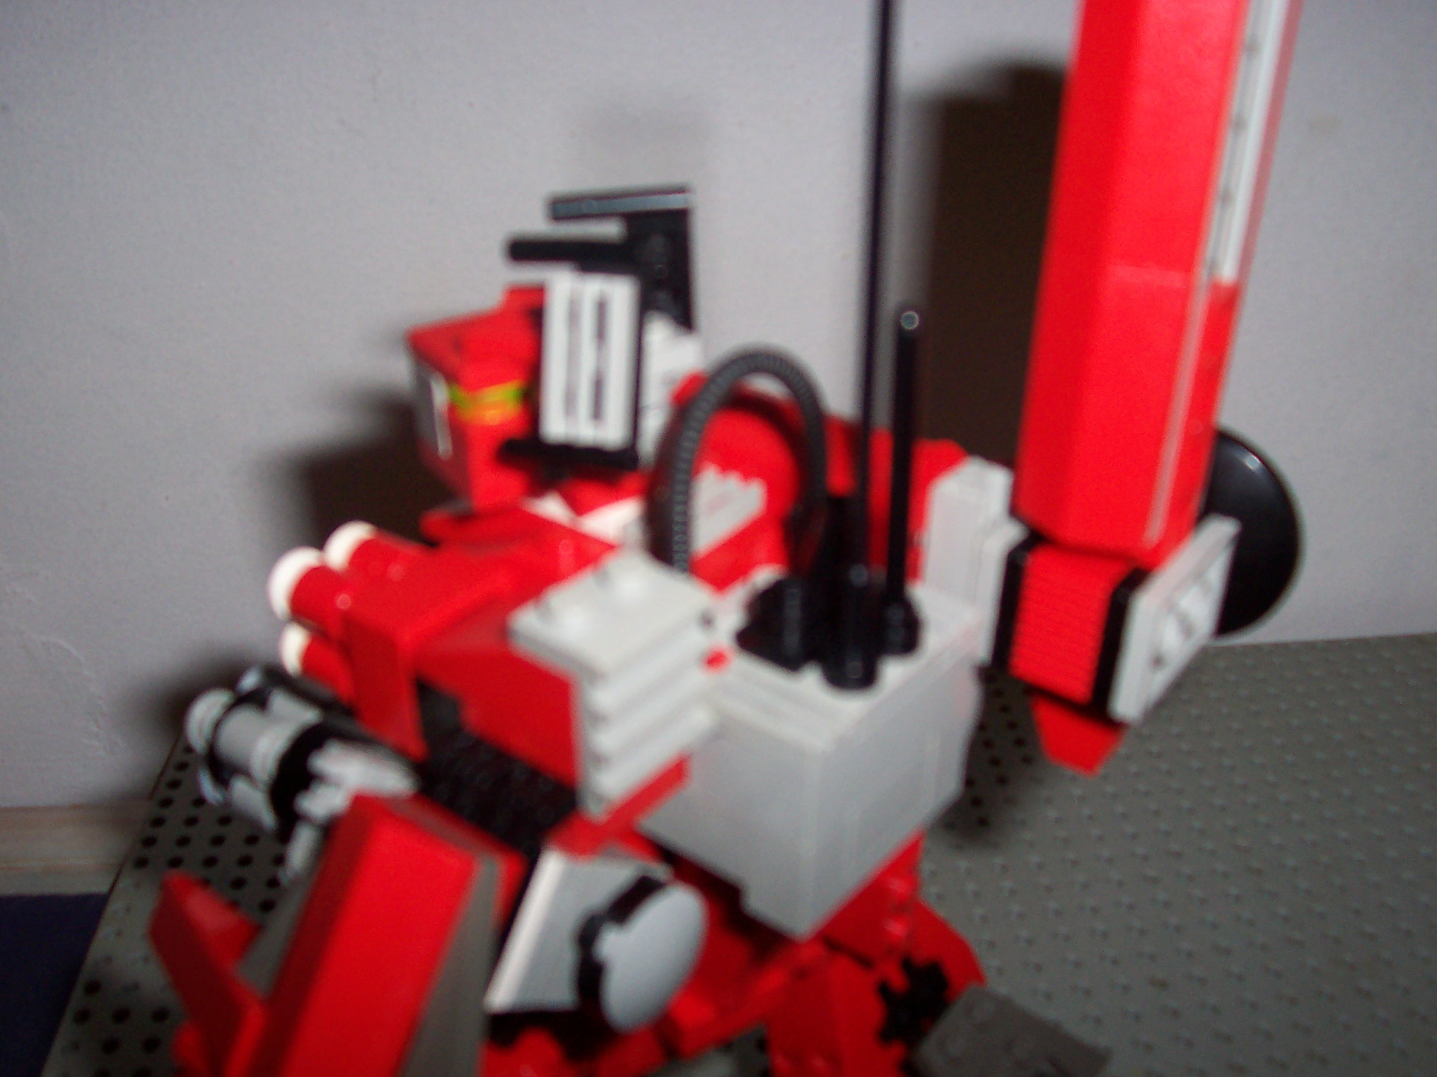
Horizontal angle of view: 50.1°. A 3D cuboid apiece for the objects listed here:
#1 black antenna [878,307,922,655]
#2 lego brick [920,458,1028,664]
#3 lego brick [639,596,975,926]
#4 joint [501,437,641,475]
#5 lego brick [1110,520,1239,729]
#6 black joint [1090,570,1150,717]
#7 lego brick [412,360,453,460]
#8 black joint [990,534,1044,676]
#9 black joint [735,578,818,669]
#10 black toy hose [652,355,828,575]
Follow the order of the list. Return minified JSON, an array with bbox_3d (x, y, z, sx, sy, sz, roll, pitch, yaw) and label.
[{"bbox_3d":[0.020,-0.005,0.164,0.005,0.038,0.005,-2,27,1],"label":"black antenna"},{"bbox_3d":[0.031,0.003,0.189,0.010,0.021,0.009,23,35,33],"label":"lego brick"},{"bbox_3d":[0.011,0.023,0.184,0.025,0.026,0.033,23,35,33],"label":"lego brick"},{"bbox_3d":[-0.017,-0.009,0.174,0.016,0.003,0.005,4,28,-3],"label":"joint"},{"bbox_3d":[0.055,0.010,0.186,0.003,0.016,0.024,21,36,31],"label":"lego brick"},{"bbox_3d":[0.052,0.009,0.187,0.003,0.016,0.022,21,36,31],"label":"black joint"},{"bbox_3d":[-0.033,-0.015,0.180,0.003,0.010,0.006,-19,31,-25],"label":"lego brick"},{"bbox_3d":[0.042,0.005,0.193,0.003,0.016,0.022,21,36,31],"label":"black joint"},{"bbox_3d":[0.007,0.010,0.173,0.008,0.009,0.007,23,35,33],"label":"black joint"},{"bbox_3d":[0.002,-0.008,0.174,0.021,0.026,0.004,-11,30,-21],"label":"black toy hose"}]

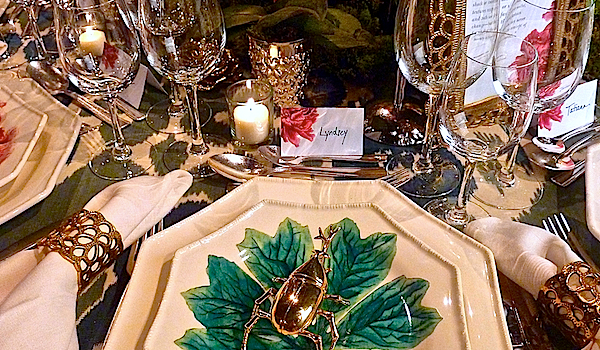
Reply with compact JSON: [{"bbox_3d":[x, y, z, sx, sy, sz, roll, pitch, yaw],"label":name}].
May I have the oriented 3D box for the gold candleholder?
[{"bbox_3d":[-0.024,-0.130,0.687,0.070,0.090,0.070,0,39,0],"label":"gold candleholder"}]

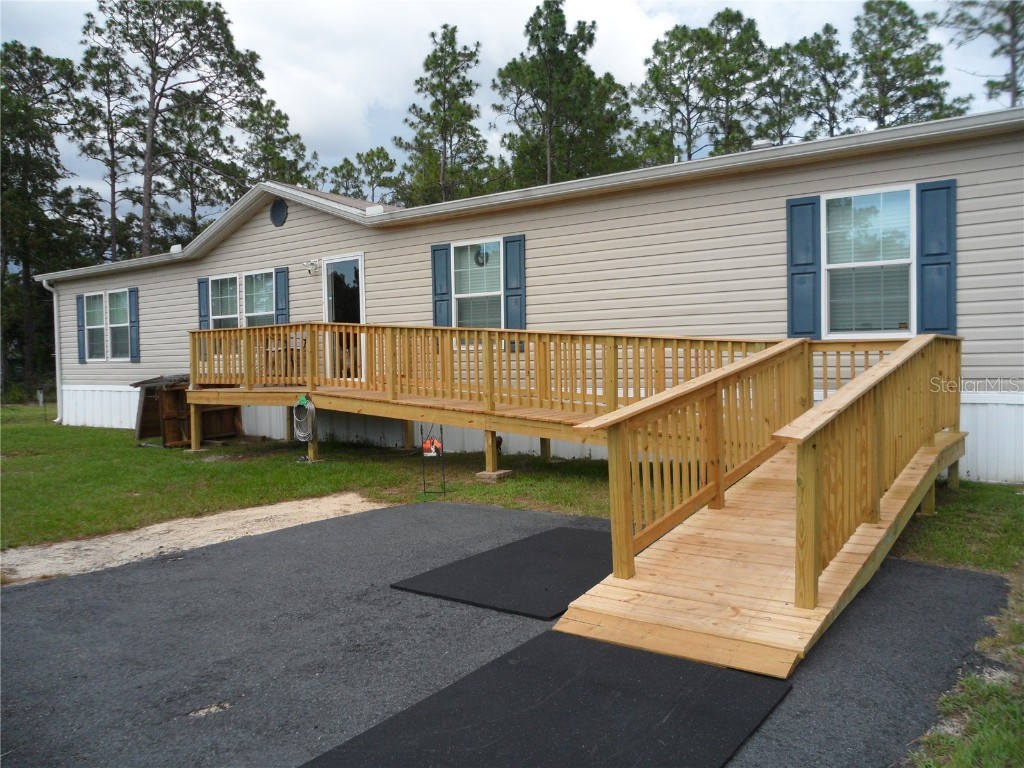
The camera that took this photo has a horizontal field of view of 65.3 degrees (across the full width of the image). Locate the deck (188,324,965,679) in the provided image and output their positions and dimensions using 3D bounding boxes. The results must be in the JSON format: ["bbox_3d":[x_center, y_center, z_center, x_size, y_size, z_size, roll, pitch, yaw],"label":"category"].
[{"bbox_3d":[-1.401,0.139,8.399,10.270,1.820,5.880,0,2,36],"label":"deck"}]

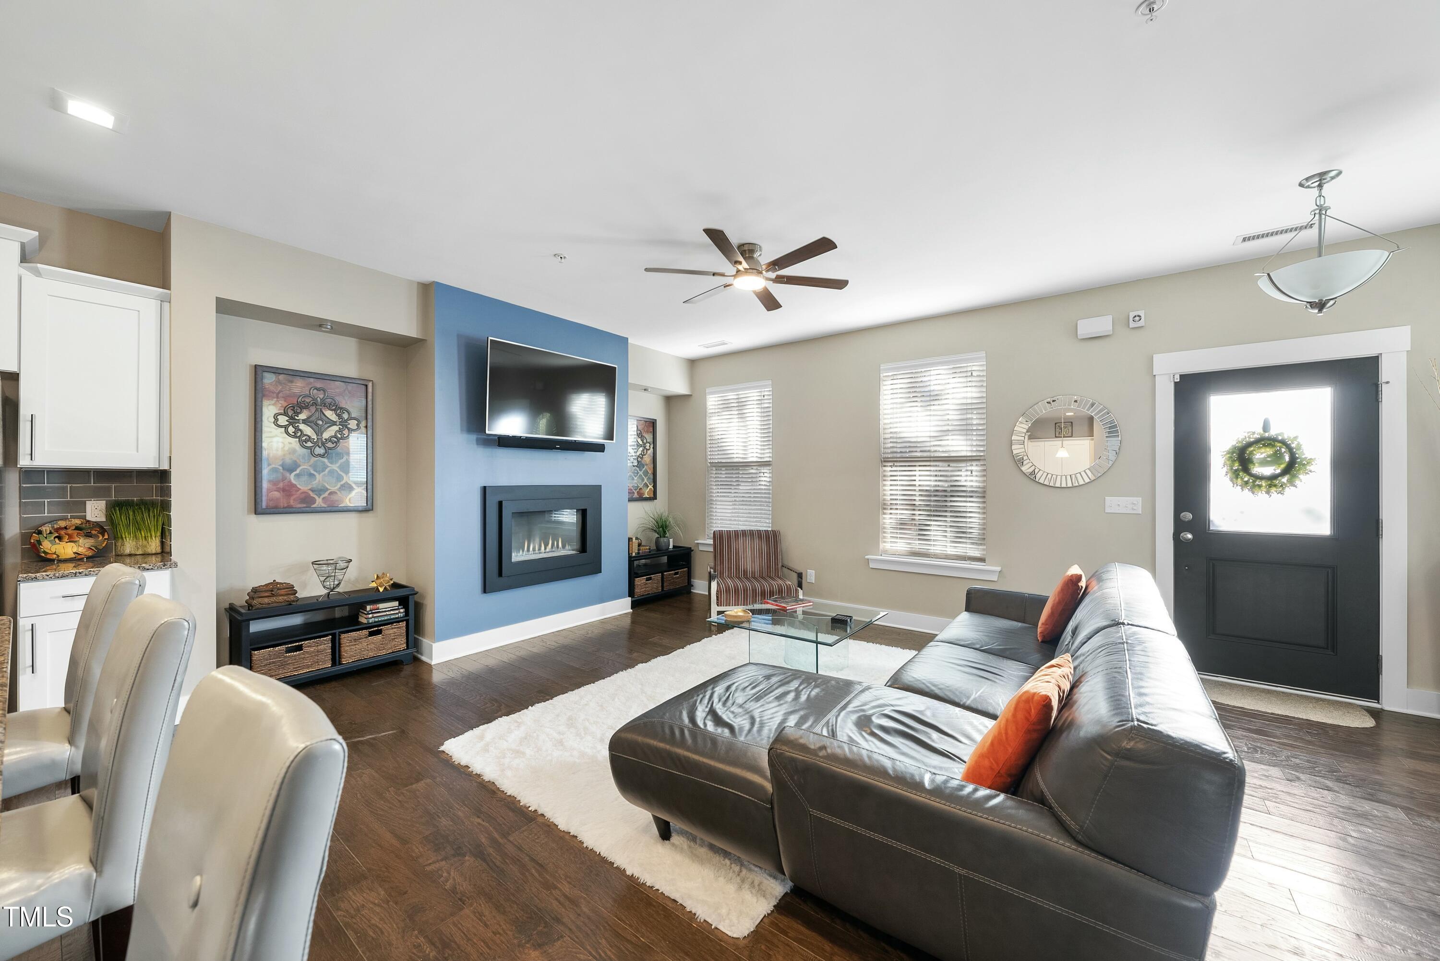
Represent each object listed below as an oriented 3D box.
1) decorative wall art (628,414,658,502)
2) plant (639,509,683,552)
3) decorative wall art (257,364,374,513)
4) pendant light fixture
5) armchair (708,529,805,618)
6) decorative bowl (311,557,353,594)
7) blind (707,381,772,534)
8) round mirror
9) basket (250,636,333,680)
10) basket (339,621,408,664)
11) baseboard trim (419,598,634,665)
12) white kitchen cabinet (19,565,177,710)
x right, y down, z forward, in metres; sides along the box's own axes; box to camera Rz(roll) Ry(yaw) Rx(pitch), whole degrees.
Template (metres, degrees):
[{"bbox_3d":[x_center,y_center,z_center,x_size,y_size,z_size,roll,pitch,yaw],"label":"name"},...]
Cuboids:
[{"bbox_3d":[-0.954,-0.250,5.960,0.035,0.954,0.660,0,0,38],"label":"decorative wall art"},{"bbox_3d":[-0.658,0.590,6.029,0.500,0.510,0.500,0,0,0],"label":"plant"},{"bbox_3d":[-2.773,-0.259,3.597,0.035,0.958,0.664,0,0,38],"label":"decorative wall art"},{"bbox_3d":[2.856,-1.107,2.471,0.460,0.642,0.460,0,0,38],"label":"pendant light fixture"},{"bbox_3d":[0.312,0.915,5.160,0.810,0.810,0.680,0,0,-12],"label":"armchair"},{"bbox_3d":[-2.707,0.690,3.631,0.235,0.290,0.235,0,0,38],"label":"decorative bowl"},{"bbox_3d":[0.208,-0.195,5.879,0.895,1.783,0.060,0,0,38],"label":"blind"},{"bbox_3d":[2.580,-0.291,3.907,0.690,0.690,0.030,0,0,38],"label":"round mirror"},{"bbox_3d":[-2.799,1.120,3.355,0.350,0.200,0.400,0,0,38],"label":"basket"},{"bbox_3d":[-2.528,1.120,3.708,0.350,0.200,0.405,0,0,38],"label":"basket"},{"bbox_3d":[-1.463,1.235,4.465,0.030,0.143,1.880,0,0,38],"label":"baseboard trim"},{"bbox_3d":[-3.152,0.874,2.630,0.600,0.864,0.459,0,0,38],"label":"white kitchen cabinet"}]

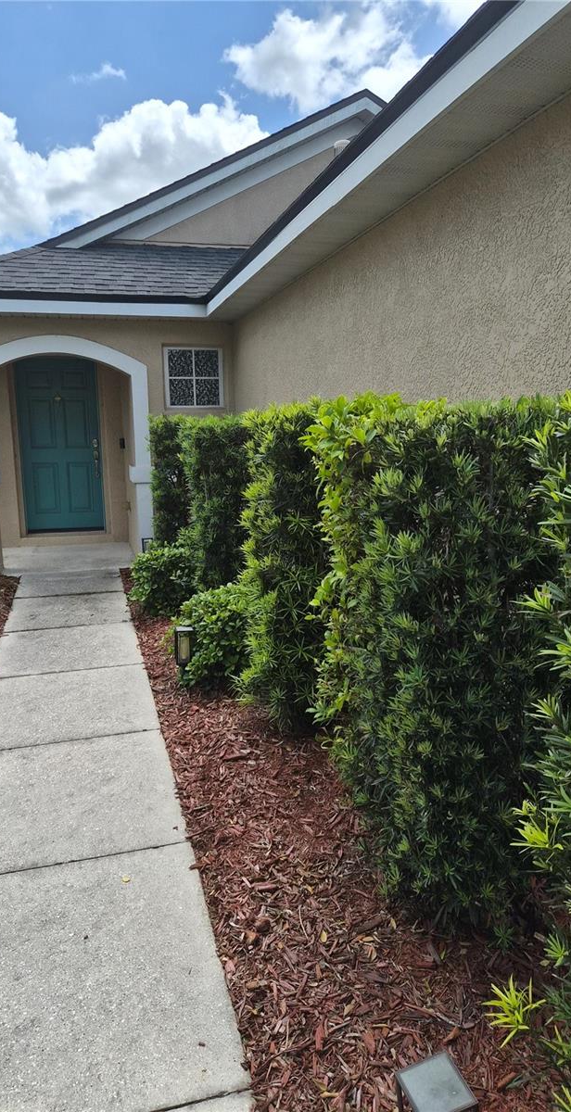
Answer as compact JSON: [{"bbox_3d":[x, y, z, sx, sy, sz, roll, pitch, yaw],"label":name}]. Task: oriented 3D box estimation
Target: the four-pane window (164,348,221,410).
[{"bbox_3d":[-0.956,-1.865,7.739,0.602,0.617,0.080,-3,11,-15],"label":"four-pane window"}]

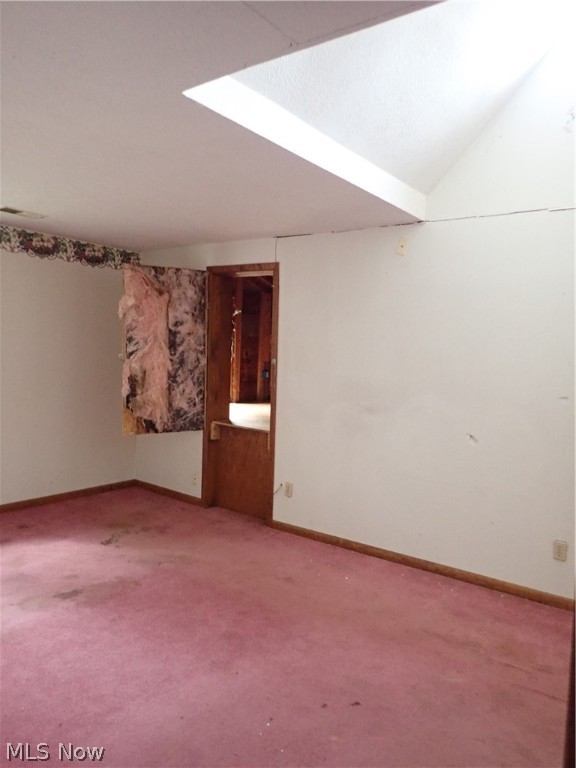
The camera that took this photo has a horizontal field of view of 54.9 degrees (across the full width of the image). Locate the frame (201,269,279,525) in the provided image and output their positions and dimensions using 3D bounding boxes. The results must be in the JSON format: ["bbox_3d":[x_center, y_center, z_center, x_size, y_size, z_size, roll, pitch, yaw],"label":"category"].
[{"bbox_3d":[-0.406,0.071,4.779,0.806,2.151,0.100,5,5,36],"label":"frame"}]

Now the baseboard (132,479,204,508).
[{"bbox_3d":[-1.168,1.045,5.334,0.934,0.078,0.016,5,5,36],"label":"baseboard"}]

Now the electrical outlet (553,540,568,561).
[{"bbox_3d":[1.603,0.990,3.273,0.071,0.112,0.010,5,5,36],"label":"electrical outlet"}]

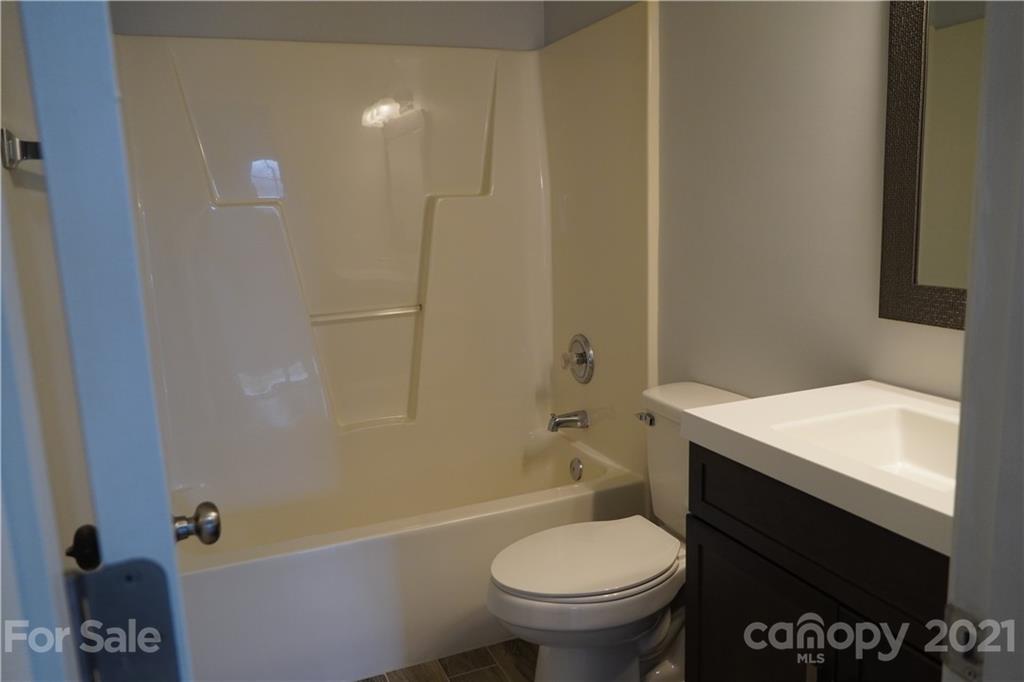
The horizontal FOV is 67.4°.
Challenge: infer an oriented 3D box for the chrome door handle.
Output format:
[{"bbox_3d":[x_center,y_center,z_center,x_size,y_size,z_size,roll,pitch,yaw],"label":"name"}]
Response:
[{"bbox_3d":[-0.396,0.229,0.952,0.062,0.059,0.059,-7,11,-25],"label":"chrome door handle"}]

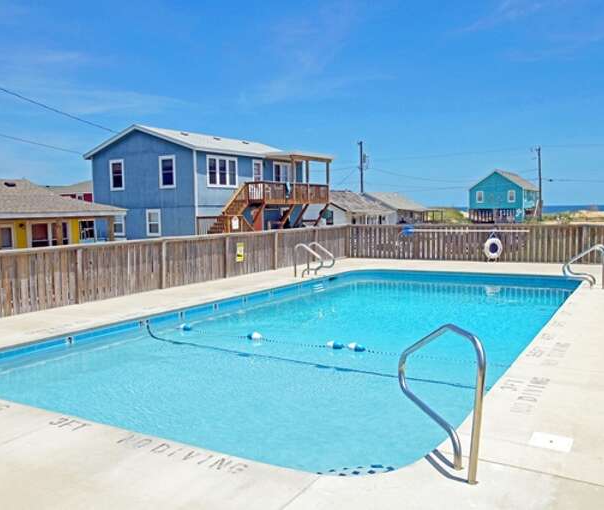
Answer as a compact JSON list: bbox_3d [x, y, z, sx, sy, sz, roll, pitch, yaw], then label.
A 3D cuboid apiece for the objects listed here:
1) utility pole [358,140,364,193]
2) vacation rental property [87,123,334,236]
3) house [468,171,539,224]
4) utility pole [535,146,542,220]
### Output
[{"bbox_3d":[7.450,-8.667,70.541,0.550,10.370,0.420,2,5,29],"label":"utility pole"},{"bbox_3d":[-4.710,-3.575,32.635,9.112,6.439,10.854,2,5,29],"label":"vacation rental property"},{"bbox_3d":[29.240,-8.296,82.368,7.088,7.106,13.875,2,5,29],"label":"house"},{"bbox_3d":[32.386,-9.650,78.517,0.550,10.331,0.400,2,5,29],"label":"utility pole"}]

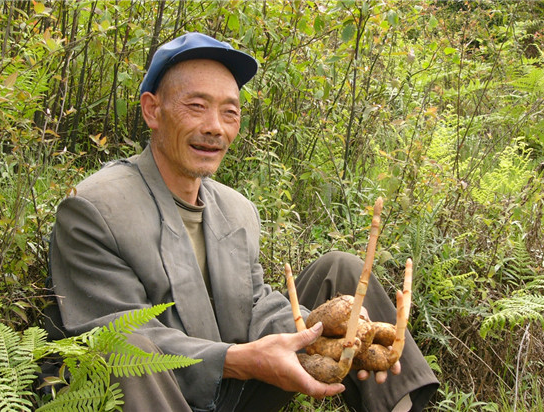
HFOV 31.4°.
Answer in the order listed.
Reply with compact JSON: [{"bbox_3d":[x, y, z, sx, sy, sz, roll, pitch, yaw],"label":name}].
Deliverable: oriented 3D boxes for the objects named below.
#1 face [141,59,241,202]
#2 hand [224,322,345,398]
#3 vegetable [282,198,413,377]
[{"bbox_3d":[-0.134,-0.130,1.650,0.155,0.225,0.155,5,8,-33],"label":"face"},{"bbox_3d":[0.020,0.227,1.420,0.175,0.095,0.095,8,6,-6],"label":"hand"},{"bbox_3d":[0.115,0.126,1.440,0.185,0.265,0.150,4,5,-7],"label":"vegetable"}]

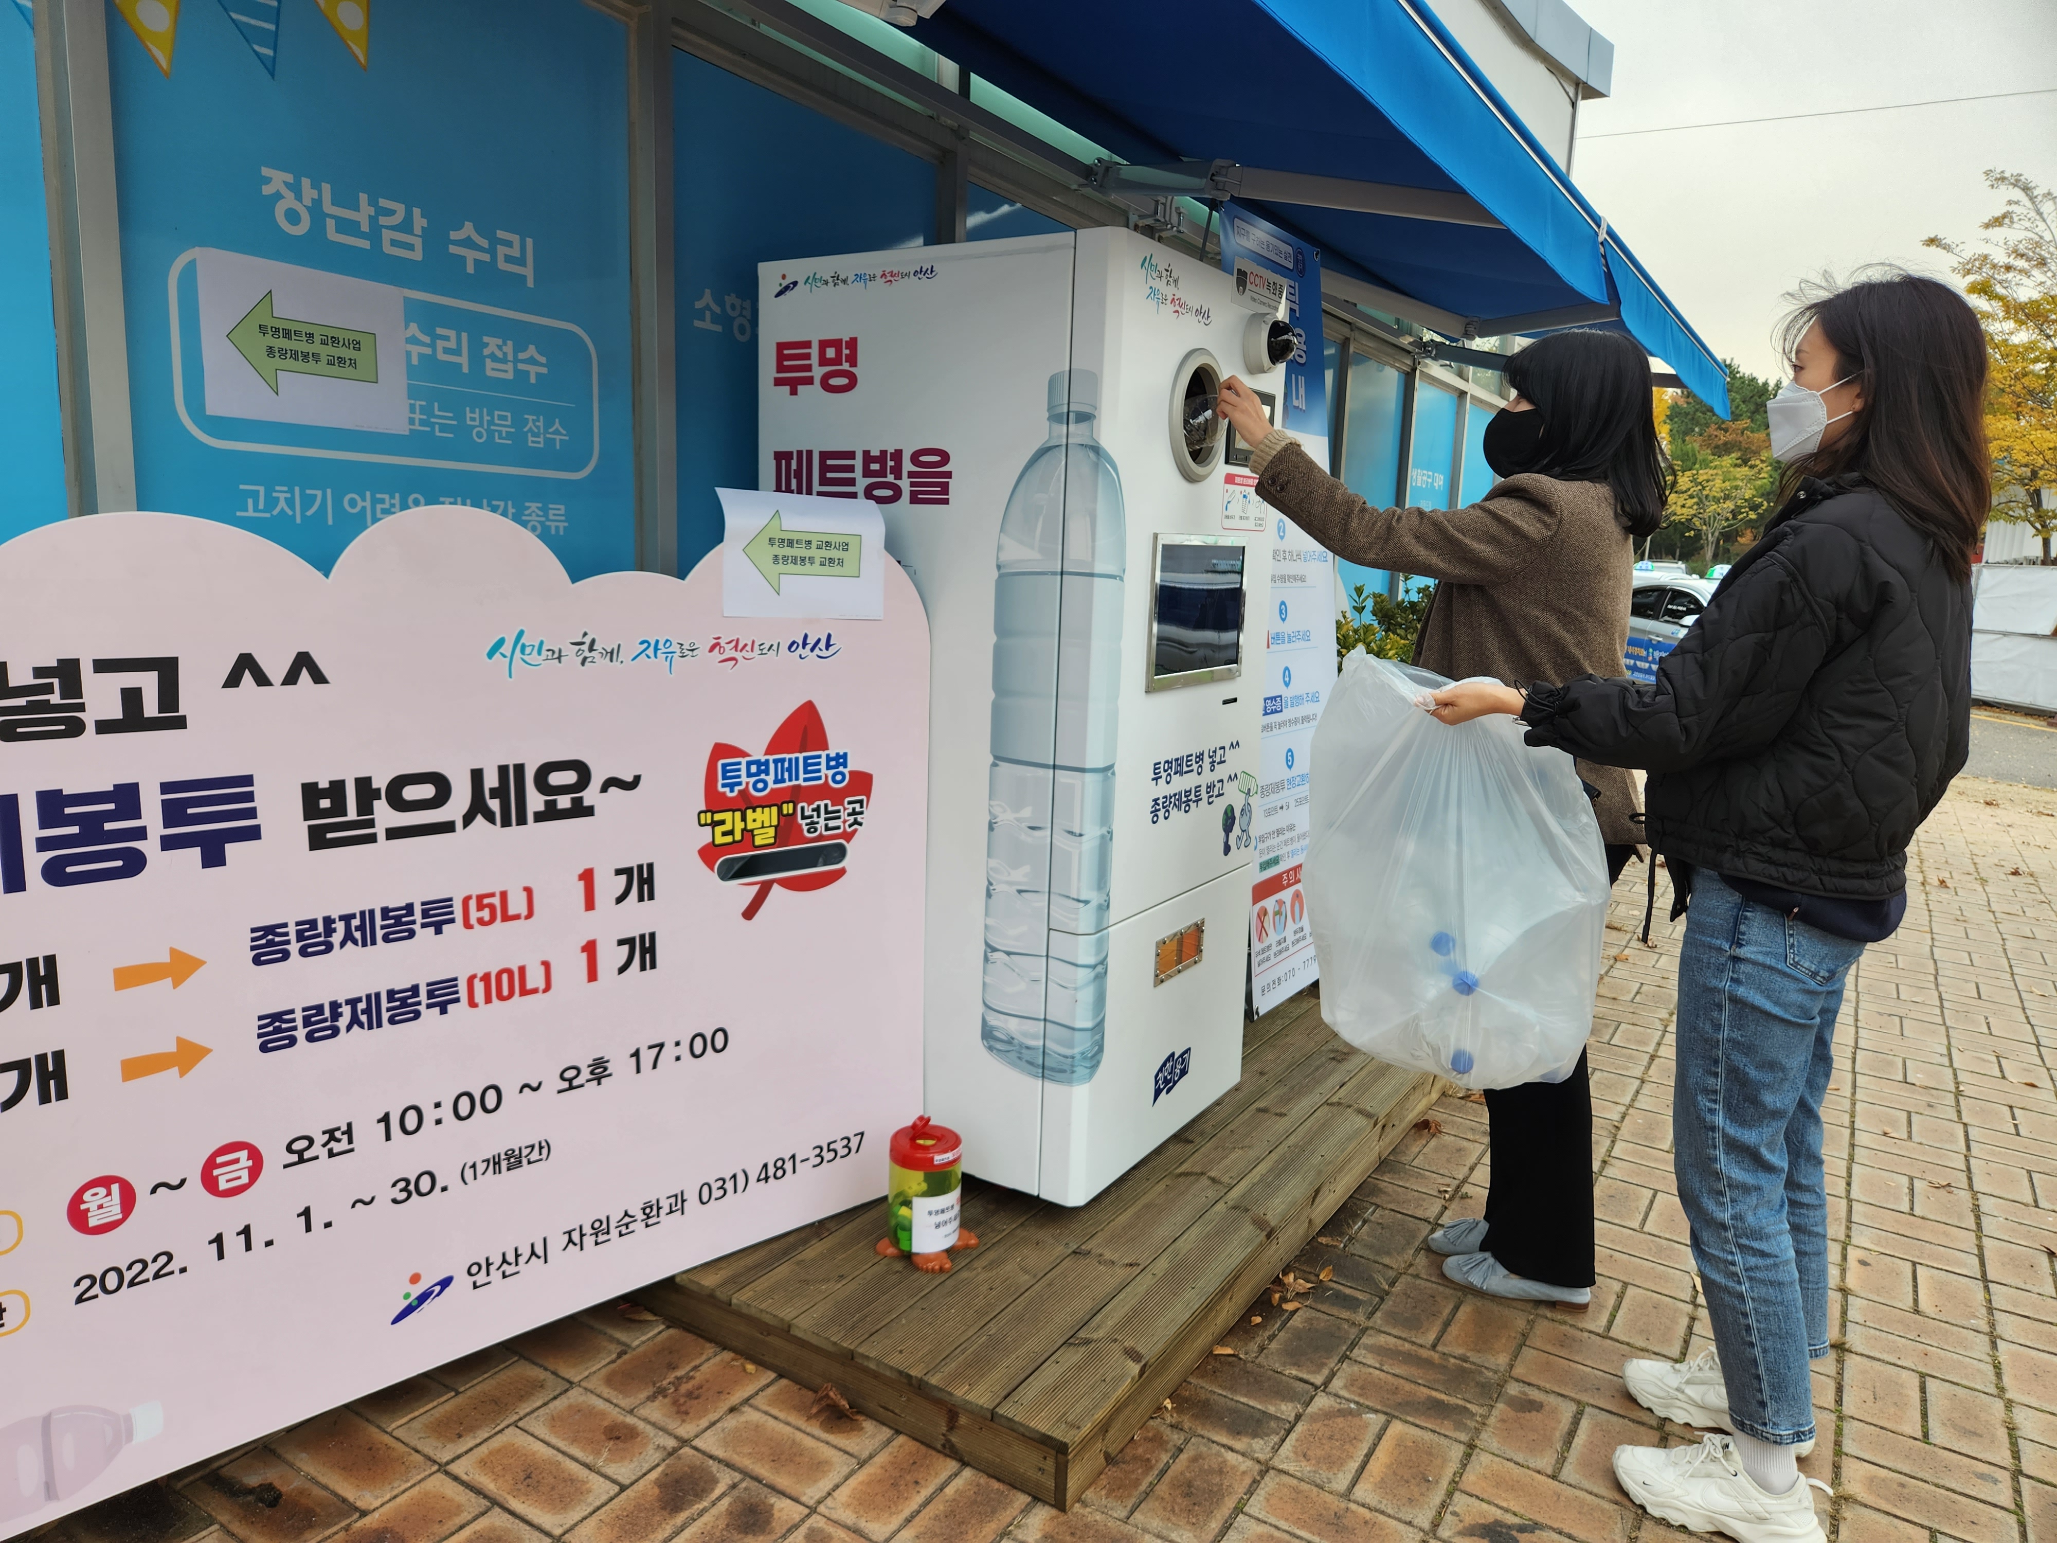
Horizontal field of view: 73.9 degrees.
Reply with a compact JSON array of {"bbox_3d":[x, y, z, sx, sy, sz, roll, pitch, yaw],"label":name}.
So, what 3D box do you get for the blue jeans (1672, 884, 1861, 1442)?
[{"bbox_3d":[1.004,0.456,1.866,0.263,0.860,0.374,10,12,41],"label":"blue jeans"}]

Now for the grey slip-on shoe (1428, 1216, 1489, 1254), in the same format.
[{"bbox_3d":[0.847,0.859,2.470,0.250,0.080,0.090,10,12,39],"label":"grey slip-on shoe"}]

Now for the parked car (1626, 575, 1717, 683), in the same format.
[{"bbox_3d":[7.950,-1.490,15.700,1.850,1.470,4.800,2,9,1],"label":"parked car"}]

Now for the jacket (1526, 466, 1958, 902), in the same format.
[{"bbox_3d":[0.941,-0.126,1.810,0.506,0.526,0.526,10,12,39],"label":"jacket"}]

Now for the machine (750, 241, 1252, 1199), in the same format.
[{"bbox_3d":[-0.006,-0.129,2.796,0.776,1.658,0.753,8,11,31],"label":"machine"}]

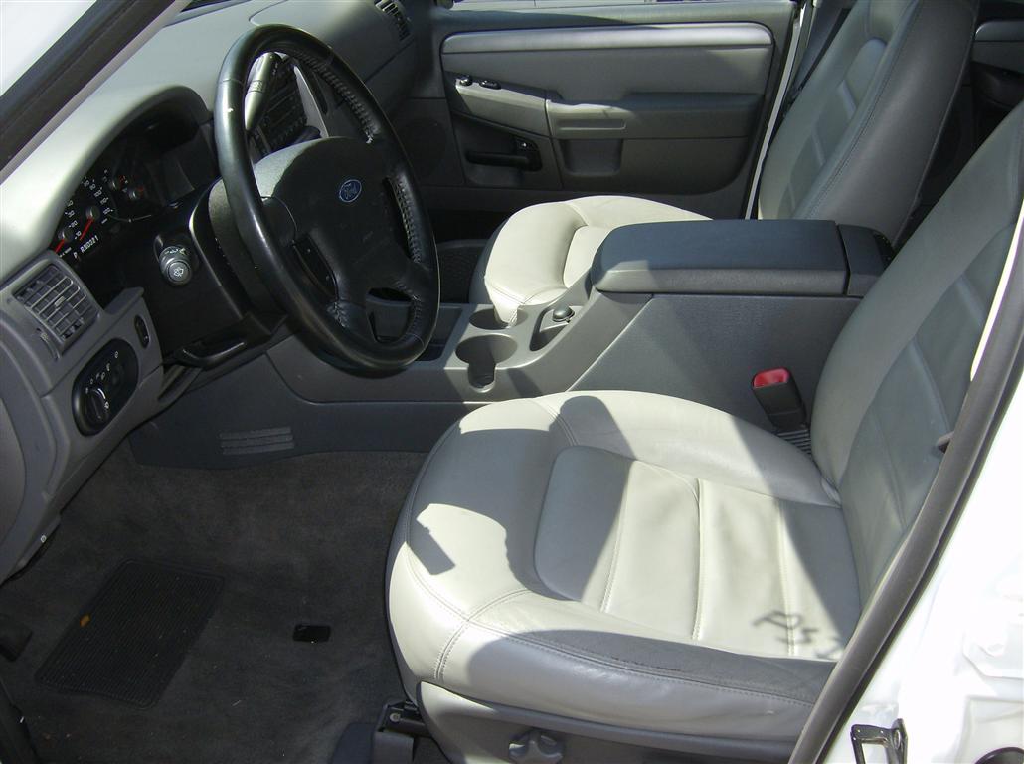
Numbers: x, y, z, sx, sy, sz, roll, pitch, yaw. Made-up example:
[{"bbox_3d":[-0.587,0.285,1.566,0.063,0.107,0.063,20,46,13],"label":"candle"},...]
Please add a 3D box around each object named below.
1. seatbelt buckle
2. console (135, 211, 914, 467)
[{"bbox_3d":[0.362,0.025,1.430,0.052,0.080,0.032,-8,28,33],"label":"seatbelt buckle"},{"bbox_3d":[-0.010,-0.075,1.597,1.130,0.305,0.265,1,34,10],"label":"console"}]

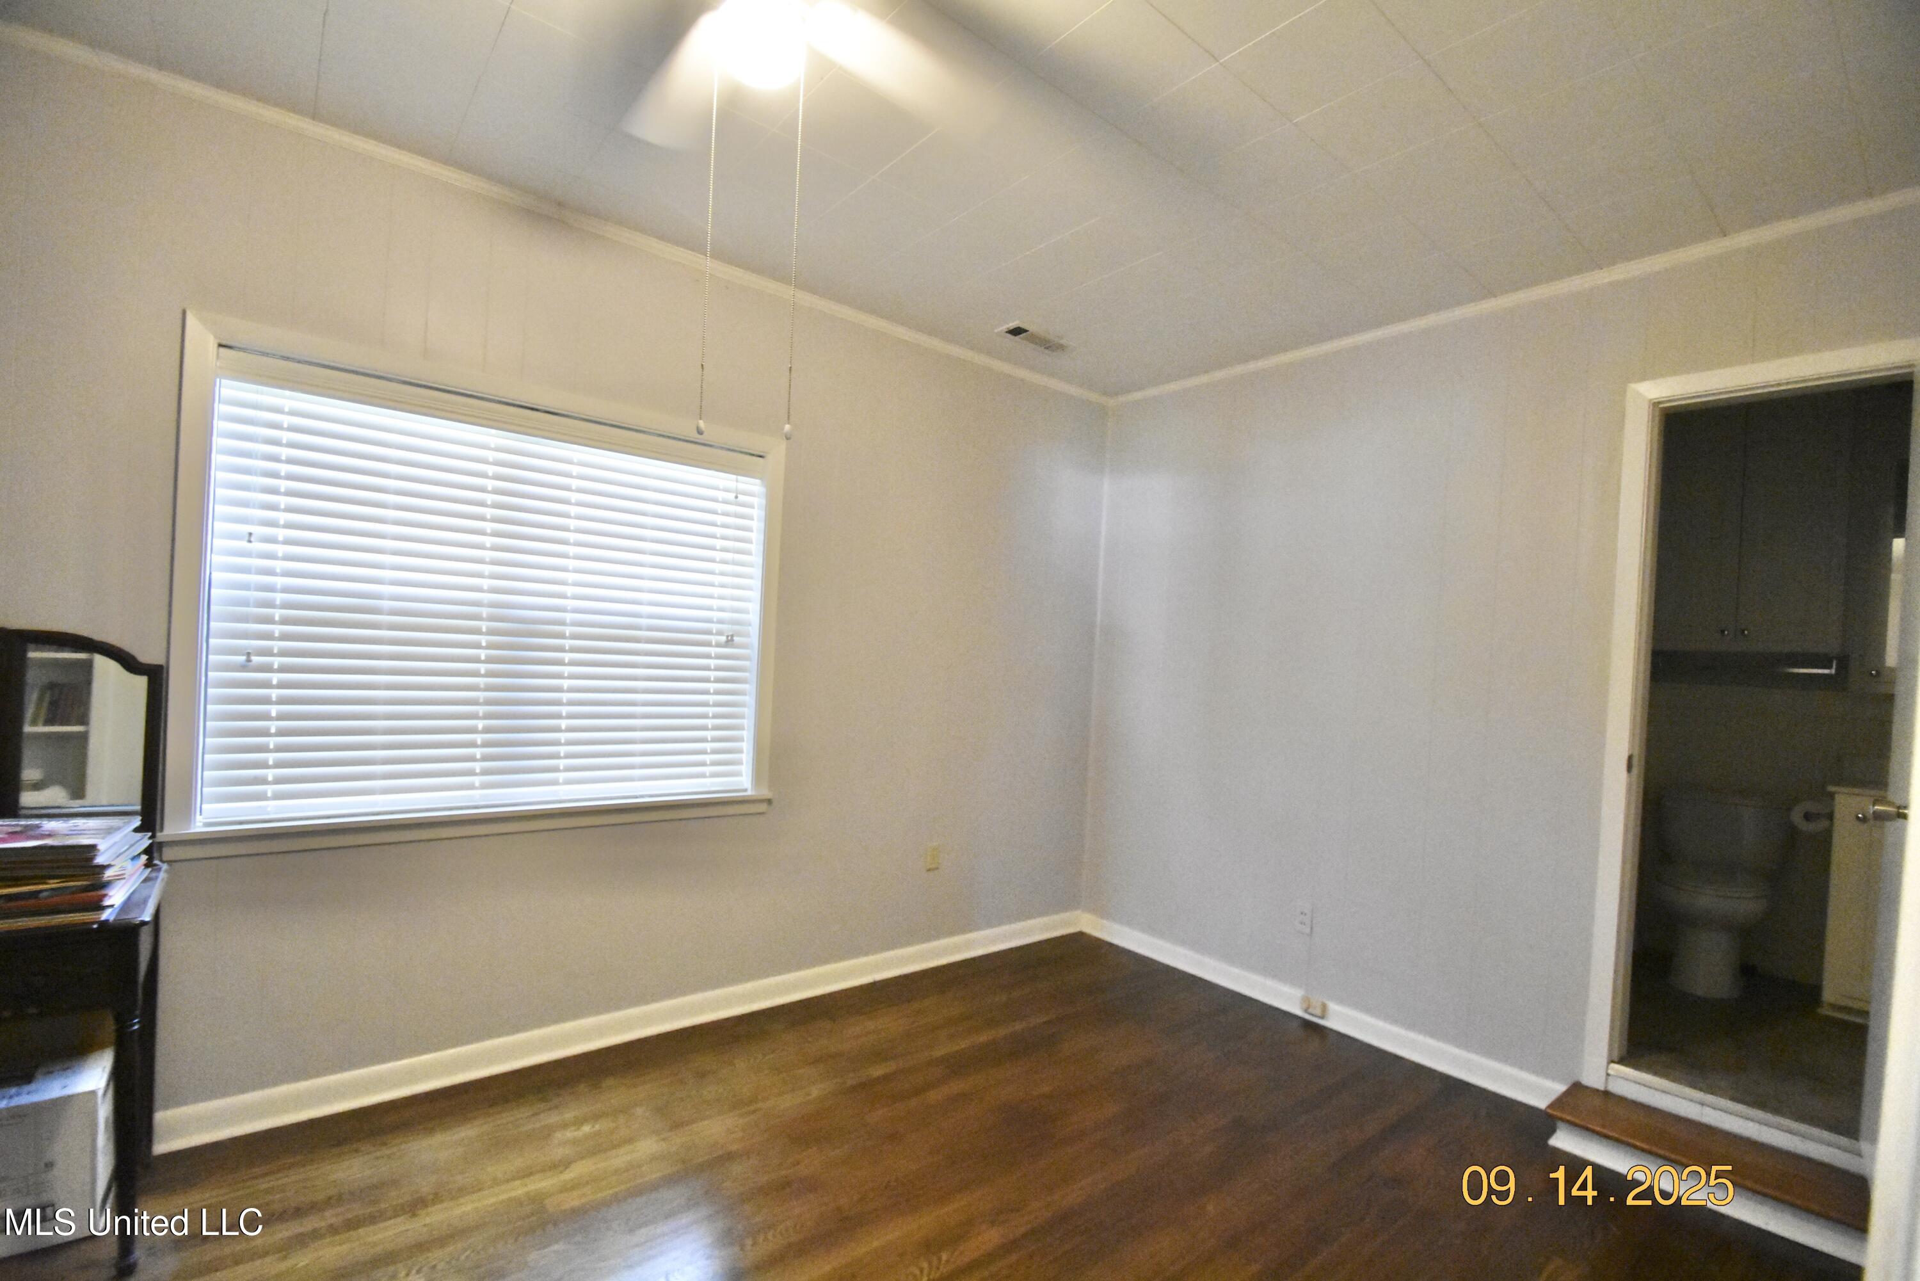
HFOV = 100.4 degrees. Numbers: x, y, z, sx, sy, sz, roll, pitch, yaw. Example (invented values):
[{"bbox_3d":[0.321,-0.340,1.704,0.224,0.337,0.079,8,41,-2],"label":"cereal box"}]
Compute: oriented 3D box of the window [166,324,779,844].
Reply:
[{"bbox_3d":[-1.375,-0.108,2.568,1.645,1.340,0.120,3,-1,-38],"label":"window"}]

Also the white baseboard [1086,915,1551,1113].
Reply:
[{"bbox_3d":[1.283,1.458,3.368,0.020,0.105,2.050,3,-1,-38],"label":"white baseboard"}]

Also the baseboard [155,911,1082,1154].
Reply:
[{"bbox_3d":[-0.710,1.347,3.105,3.440,0.105,0.020,3,-1,-38],"label":"baseboard"}]

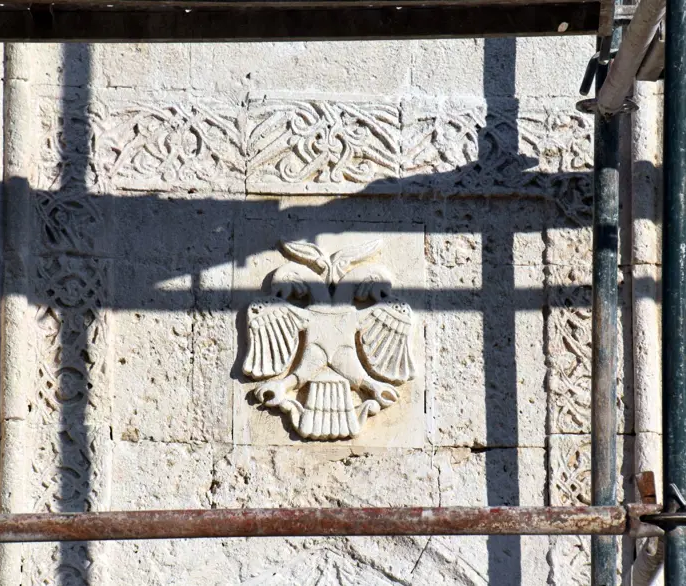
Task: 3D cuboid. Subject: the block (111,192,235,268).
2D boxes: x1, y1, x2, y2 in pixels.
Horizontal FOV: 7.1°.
[{"bbox_3d":[-0.338,-0.110,10.931,0.245,0.149,0.160,1,-12,-2],"label":"block"}]

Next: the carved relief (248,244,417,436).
[{"bbox_3d":[-0.027,0.096,10.810,0.338,0.404,0.050,1,-12,-2],"label":"carved relief"}]

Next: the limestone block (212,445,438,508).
[{"bbox_3d":[-0.038,0.389,10.842,0.445,0.155,0.160,1,-12,-2],"label":"limestone block"}]

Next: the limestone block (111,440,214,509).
[{"bbox_3d":[-0.356,0.385,10.830,0.199,0.163,0.160,1,-12,-2],"label":"limestone block"}]

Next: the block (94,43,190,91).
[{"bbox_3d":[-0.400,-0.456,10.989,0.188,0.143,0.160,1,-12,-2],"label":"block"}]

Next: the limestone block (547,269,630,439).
[{"bbox_3d":[0.479,0.129,10.900,0.164,0.345,0.160,1,-12,-2],"label":"limestone block"}]

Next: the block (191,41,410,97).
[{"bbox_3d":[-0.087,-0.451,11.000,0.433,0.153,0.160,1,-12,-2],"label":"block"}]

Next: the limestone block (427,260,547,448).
[{"bbox_3d":[0.281,0.139,10.905,0.235,0.365,0.160,1,-12,-2],"label":"limestone block"}]

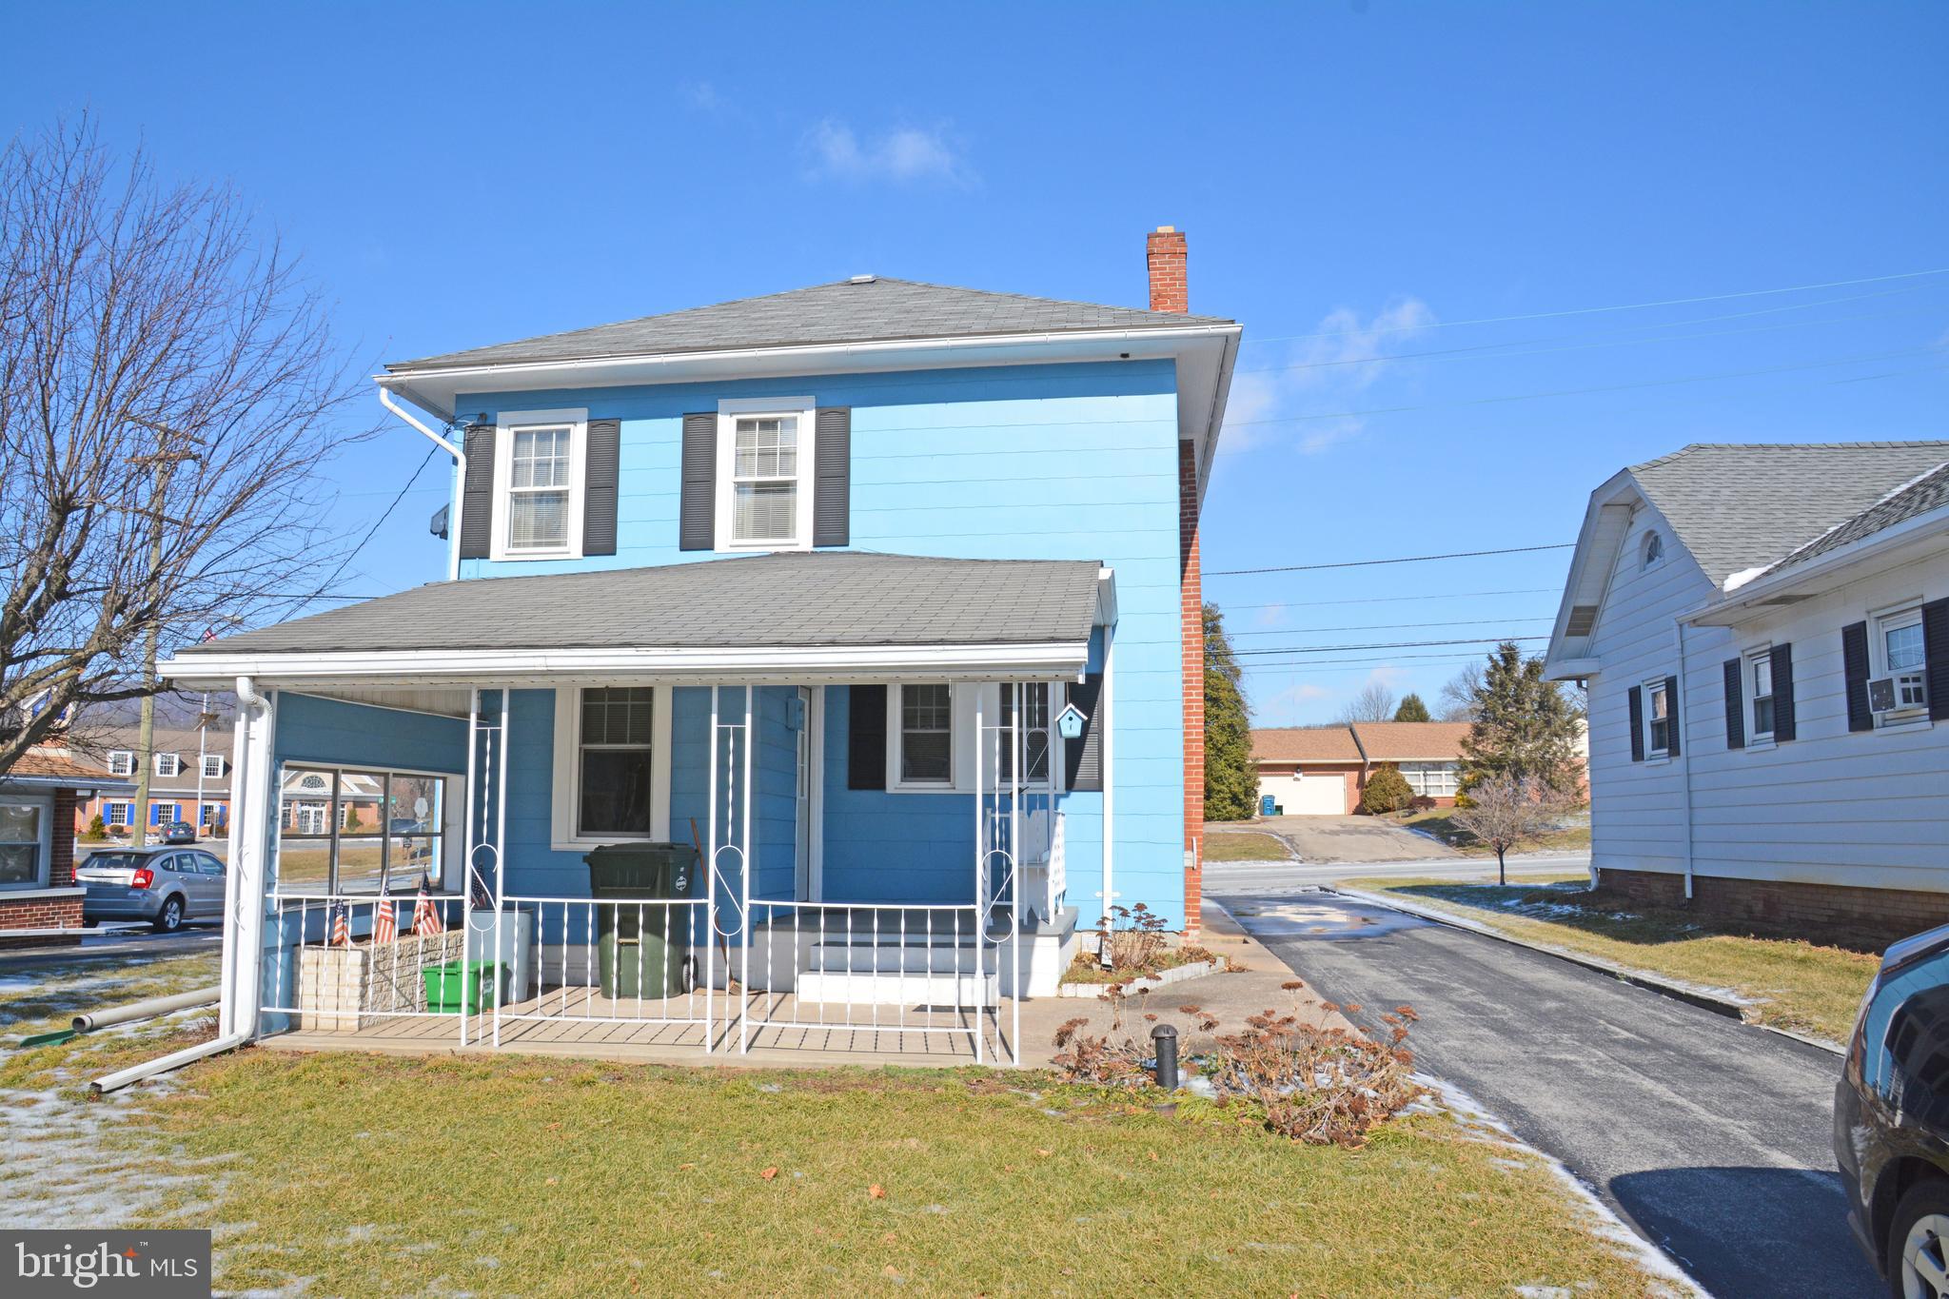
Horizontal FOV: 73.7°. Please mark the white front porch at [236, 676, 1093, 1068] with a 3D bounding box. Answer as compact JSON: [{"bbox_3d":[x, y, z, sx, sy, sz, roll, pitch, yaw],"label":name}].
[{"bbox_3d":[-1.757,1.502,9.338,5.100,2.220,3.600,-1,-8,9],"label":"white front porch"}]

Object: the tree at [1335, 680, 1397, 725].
[{"bbox_3d":[29.328,7.051,97.000,6.000,9.500,6.000,-1,-8,9],"label":"tree"}]

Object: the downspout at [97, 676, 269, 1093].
[{"bbox_3d":[-4.308,1.199,7.205,0.170,2.220,1.140,-1,-8,9],"label":"downspout"}]

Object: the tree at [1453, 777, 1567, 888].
[{"bbox_3d":[11.106,3.751,27.000,2.400,2.300,2.350,-1,-8,9],"label":"tree"}]

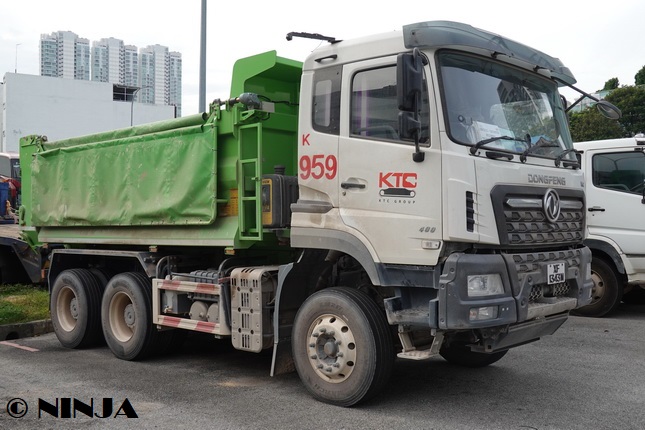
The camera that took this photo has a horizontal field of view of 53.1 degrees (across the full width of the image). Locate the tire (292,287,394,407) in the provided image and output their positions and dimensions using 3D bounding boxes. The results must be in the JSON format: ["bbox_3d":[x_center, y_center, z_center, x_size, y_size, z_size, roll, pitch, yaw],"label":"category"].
[{"bbox_3d":[0.169,1.186,5.794,1.050,1.050,0.290,-2,-2,44],"label":"tire"}]

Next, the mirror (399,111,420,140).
[{"bbox_3d":[0.666,-0.681,4.921,0.190,0.215,0.110,1,-2,-39],"label":"mirror"}]

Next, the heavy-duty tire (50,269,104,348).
[{"bbox_3d":[-3.363,1.277,8.831,1.050,1.050,0.290,-1,-2,41],"label":"heavy-duty tire"}]

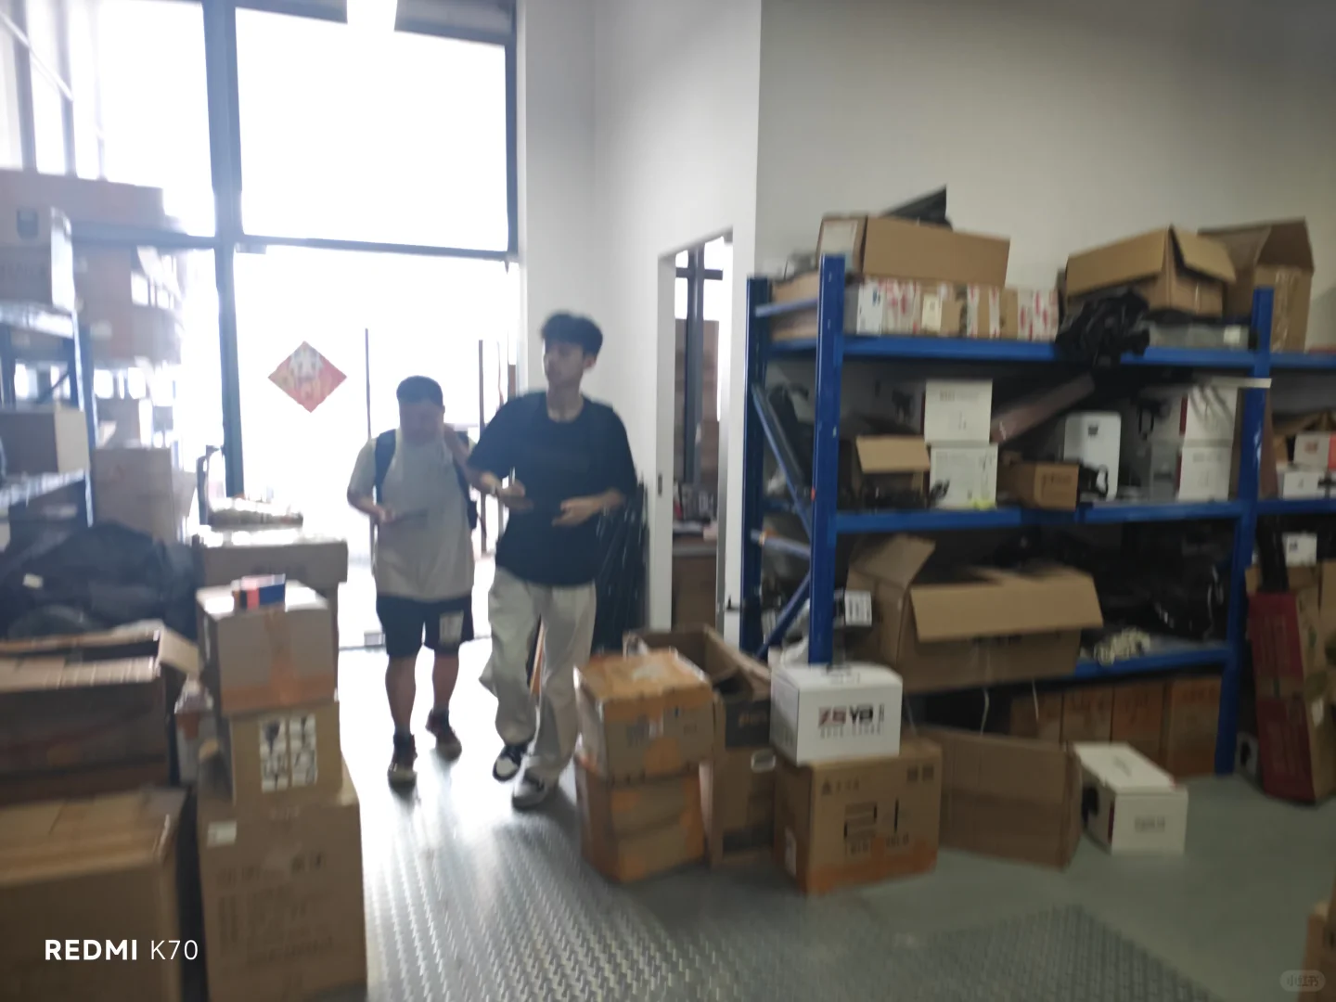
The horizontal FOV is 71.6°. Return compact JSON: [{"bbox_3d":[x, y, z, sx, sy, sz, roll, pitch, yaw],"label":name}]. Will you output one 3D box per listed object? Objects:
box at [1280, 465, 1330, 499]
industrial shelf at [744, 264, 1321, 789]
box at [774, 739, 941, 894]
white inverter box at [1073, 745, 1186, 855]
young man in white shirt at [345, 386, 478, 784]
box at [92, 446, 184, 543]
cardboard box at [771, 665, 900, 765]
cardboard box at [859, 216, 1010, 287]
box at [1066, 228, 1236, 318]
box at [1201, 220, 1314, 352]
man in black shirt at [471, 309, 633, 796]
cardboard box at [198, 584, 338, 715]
[{"bbox_3d":[2.618,-0.076,3.958,0.263,0.115,0.227,-2,7,-20],"label":"box"},{"bbox_3d":[1.338,0.142,3.637,2.023,1.971,0.566,-2,7,-20],"label":"industrial shelf"},{"bbox_3d":[0.613,0.993,3.028,0.480,0.397,0.249,-2,7,-21],"label":"box"},{"bbox_3d":[1.628,1.059,3.296,0.232,0.228,0.378,1,6,3],"label":"white inverter box"},{"bbox_3d":[-0.996,0.296,3.697,0.498,1.601,0.438,1,6,-1],"label":"young man in white shirt"},{"bbox_3d":[-1.774,-0.019,3.099,0.242,0.347,0.242,-2,7,-25],"label":"box"},{"bbox_3d":[0.535,0.676,2.974,0.353,0.242,0.219,-1,7,-17],"label":"cardboard box"},{"bbox_3d":[0.901,-0.866,3.335,0.740,0.189,0.234,-3,7,-32],"label":"cardboard box"},{"bbox_3d":[1.985,-0.926,3.838,0.355,0.294,0.498,-2,7,-25],"label":"box"},{"bbox_3d":[2.473,-0.880,3.926,0.325,0.528,0.355,-2,7,-22],"label":"box"},{"bbox_3d":[-0.439,0.226,3.489,0.604,1.797,0.438,2,6,13],"label":"man in black shirt"},{"bbox_3d":[-1.064,0.375,2.447,0.275,0.231,0.378,-3,7,-31],"label":"cardboard box"}]

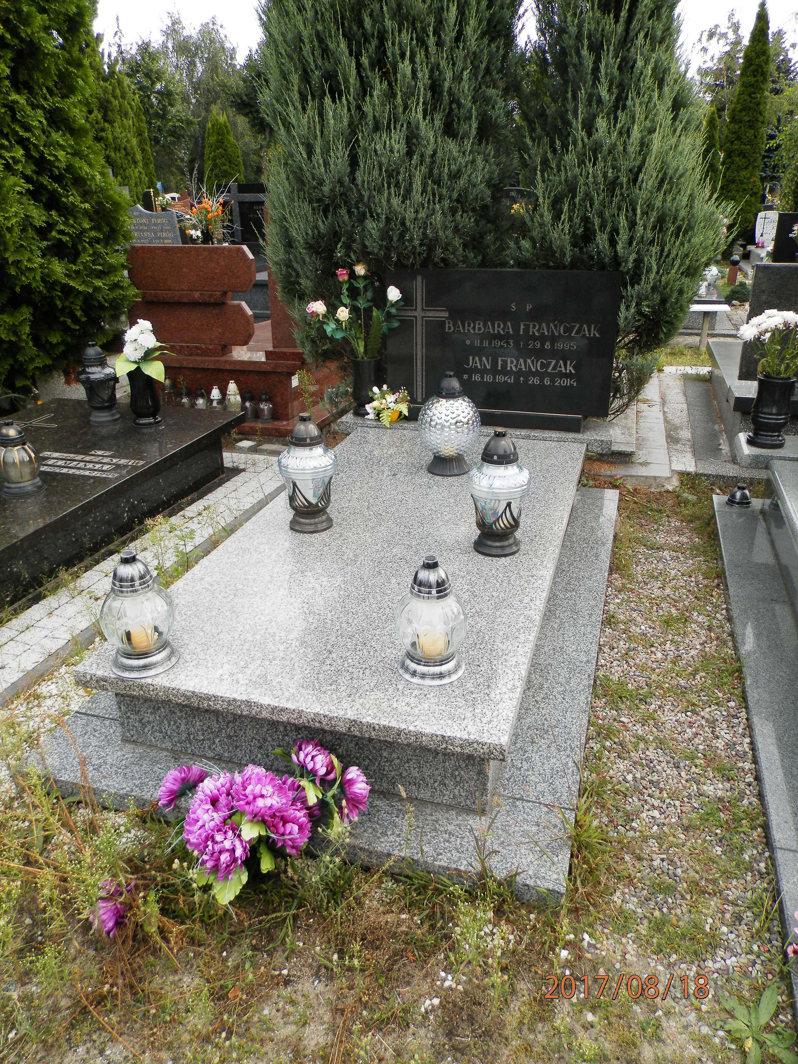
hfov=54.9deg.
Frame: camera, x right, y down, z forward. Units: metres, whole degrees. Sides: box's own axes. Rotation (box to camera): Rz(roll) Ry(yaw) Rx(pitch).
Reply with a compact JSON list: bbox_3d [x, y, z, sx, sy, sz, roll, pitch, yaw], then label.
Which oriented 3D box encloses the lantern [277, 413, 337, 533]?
[{"bbox_3d":[-0.291,-0.193,2.463,0.184,0.368,0.184,-1,22,0],"label":"lantern"}]

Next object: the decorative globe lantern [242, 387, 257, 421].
[{"bbox_3d":[-0.835,-0.723,4.312,0.093,0.182,0.093,6,25,16],"label":"decorative globe lantern"}]

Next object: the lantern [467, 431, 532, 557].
[{"bbox_3d":[0.296,-0.122,2.267,0.184,0.368,0.184,6,23,16],"label":"lantern"}]

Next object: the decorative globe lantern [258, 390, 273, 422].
[{"bbox_3d":[-0.745,-0.715,4.298,0.090,0.175,0.090,6,25,16],"label":"decorative globe lantern"}]

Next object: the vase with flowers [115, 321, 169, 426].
[{"bbox_3d":[-1.217,-0.754,3.644,0.238,0.461,0.212,6,25,16],"label":"vase with flowers"}]

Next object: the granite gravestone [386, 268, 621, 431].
[{"bbox_3d":[0.430,-0.796,3.353,0.990,0.657,0.102,6,23,16],"label":"granite gravestone"}]

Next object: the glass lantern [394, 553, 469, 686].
[{"bbox_3d":[0.073,0.183,1.723,0.161,0.277,0.161,-1,22,0],"label":"glass lantern"}]

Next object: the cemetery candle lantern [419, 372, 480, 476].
[{"bbox_3d":[0.198,-0.431,3.018,0.244,0.384,0.244,-1,25,1],"label":"cemetery candle lantern"}]

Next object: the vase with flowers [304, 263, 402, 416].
[{"bbox_3d":[-0.207,-0.877,3.556,0.440,0.670,0.300,6,23,16],"label":"vase with flowers"}]

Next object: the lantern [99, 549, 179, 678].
[{"bbox_3d":[-0.607,0.177,1.782,0.161,0.277,0.161,6,23,16],"label":"lantern"}]

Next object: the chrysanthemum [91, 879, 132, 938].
[{"bbox_3d":[-0.559,0.735,1.496,0.087,0.092,0.092,6,23,16],"label":"chrysanthemum"}]

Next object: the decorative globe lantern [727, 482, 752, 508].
[{"bbox_3d":[1.399,-0.160,3.146,0.111,0.085,0.111,6,25,16],"label":"decorative globe lantern"}]

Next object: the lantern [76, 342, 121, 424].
[{"bbox_3d":[-1.452,-0.722,3.712,0.196,0.358,0.191,6,25,16],"label":"lantern"}]

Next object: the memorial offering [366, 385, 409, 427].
[{"bbox_3d":[-0.055,-0.575,3.498,0.195,0.160,0.150,6,23,16],"label":"memorial offering"}]

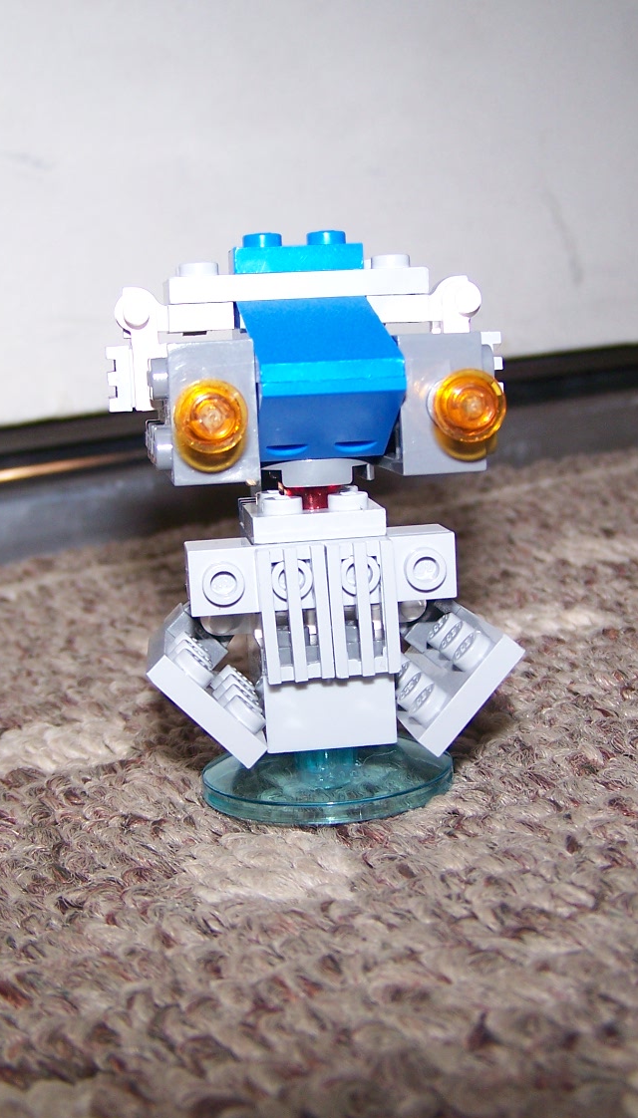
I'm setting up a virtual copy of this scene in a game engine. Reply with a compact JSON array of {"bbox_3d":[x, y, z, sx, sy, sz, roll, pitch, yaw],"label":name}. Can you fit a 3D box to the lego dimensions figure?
[{"bbox_3d":[0.000,-0.004,0.199,0.050,0.070,0.042,-4,8,-7],"label":"lego dimensions figure"}]

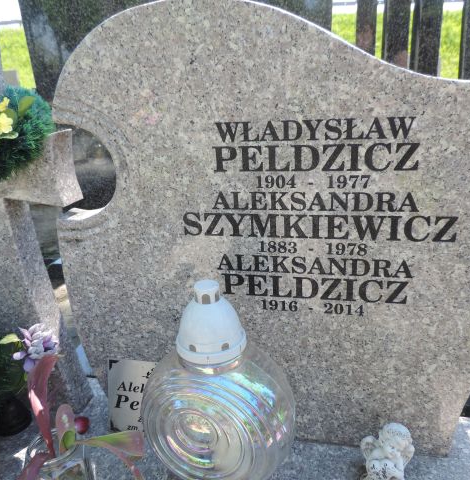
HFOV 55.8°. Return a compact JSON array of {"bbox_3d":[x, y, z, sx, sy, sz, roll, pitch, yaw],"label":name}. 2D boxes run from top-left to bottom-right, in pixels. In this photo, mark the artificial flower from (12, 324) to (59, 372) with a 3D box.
[{"bbox_3d":[-0.306,0.166,0.680,0.073,0.070,0.064,-17,23,-33],"label":"artificial flower"}]

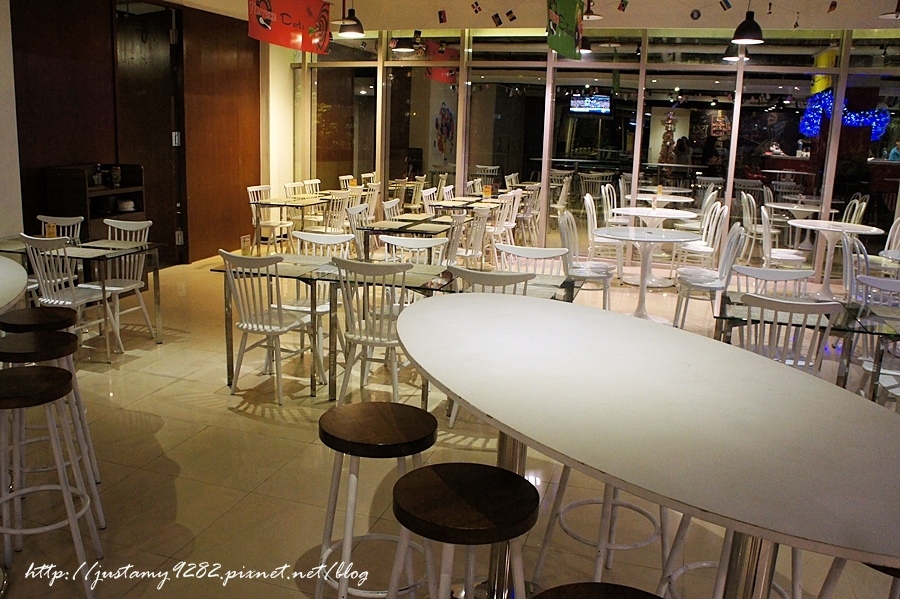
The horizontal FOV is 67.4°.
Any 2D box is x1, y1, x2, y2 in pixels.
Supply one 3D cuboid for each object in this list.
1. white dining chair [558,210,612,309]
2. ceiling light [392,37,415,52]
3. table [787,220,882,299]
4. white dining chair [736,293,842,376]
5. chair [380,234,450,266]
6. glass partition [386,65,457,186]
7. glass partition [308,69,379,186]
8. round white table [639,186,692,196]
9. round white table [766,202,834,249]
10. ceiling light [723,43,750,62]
[{"bbox_3d":[1.192,-0.255,6.000,0.500,0.910,0.430,6,14,16],"label":"white dining chair"},{"bbox_3d":[-0.663,-3.655,9.614,0.320,0.280,0.320,6,13,16],"label":"ceiling light"},{"bbox_3d":[4.052,-0.400,7.141,0.910,0.755,0.910,6,13,16],"label":"table"},{"bbox_3d":[1.694,0.392,3.506,0.470,0.880,0.500,6,14,16],"label":"white dining chair"},{"bbox_3d":[-0.280,0.043,4.344,0.480,0.835,0.500,4,13,11],"label":"chair"},{"bbox_3d":[-0.424,-2.034,9.560,1.200,2.350,0.060,6,14,16],"label":"glass partition"},{"bbox_3d":[-1.554,-2.071,9.713,1.084,2.462,0.079,6,14,18],"label":"glass partition"},{"bbox_3d":[3.626,-1.485,11.520,0.936,0.778,0.936,6,14,18],"label":"round white table"},{"bbox_3d":[4.688,-0.847,9.085,0.936,0.778,0.936,6,14,18],"label":"round white table"},{"bbox_3d":[3.652,-3.201,8.573,0.341,0.310,0.341,6,14,18],"label":"ceiling light"}]

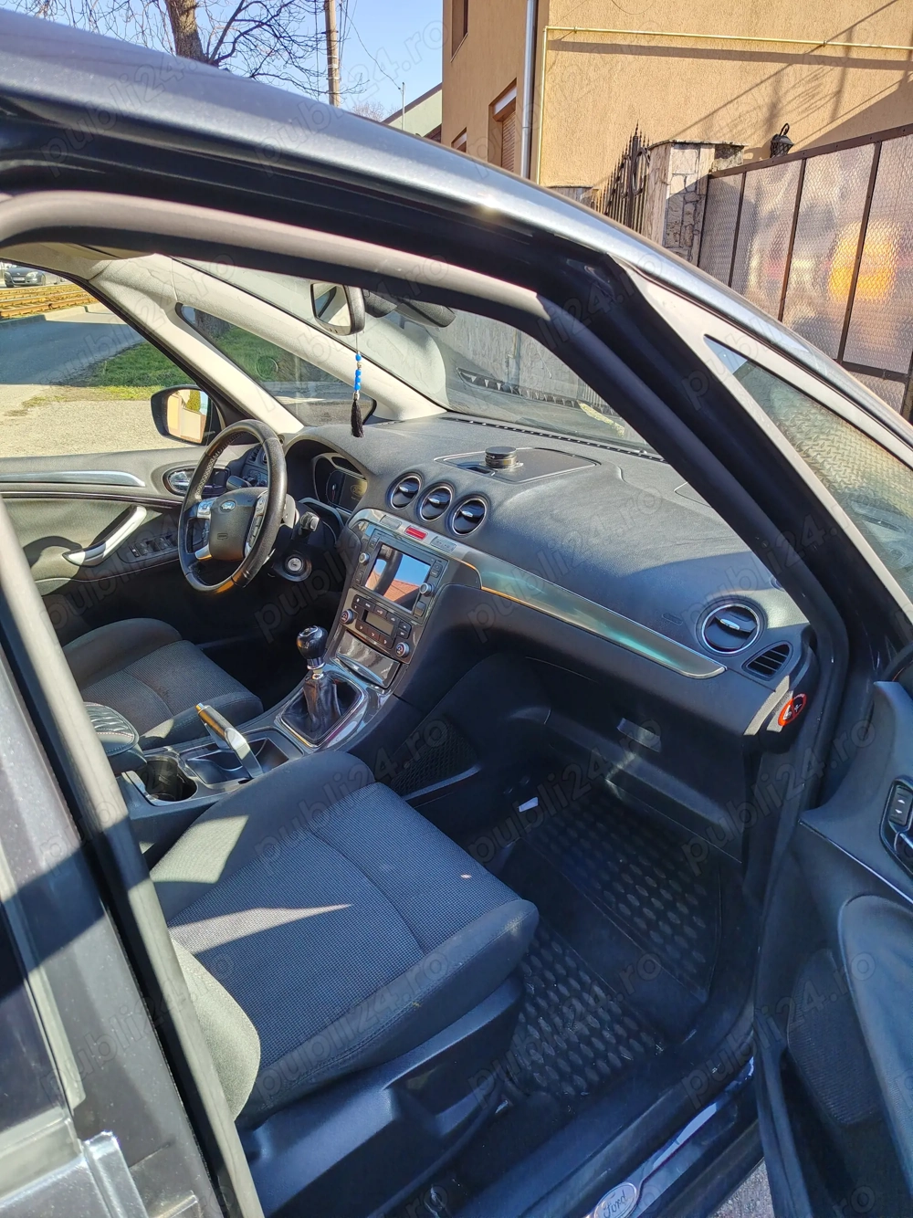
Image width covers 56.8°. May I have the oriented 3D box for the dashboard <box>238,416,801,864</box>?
[{"bbox_3d":[0.114,-0.086,1.675,0.590,0.500,1.460,-16,27,-35],"label":"dashboard"}]

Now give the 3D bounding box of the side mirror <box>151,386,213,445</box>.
[{"bbox_3d":[-0.691,-0.488,2.165,0.220,0.155,0.115,17,27,34],"label":"side mirror"}]

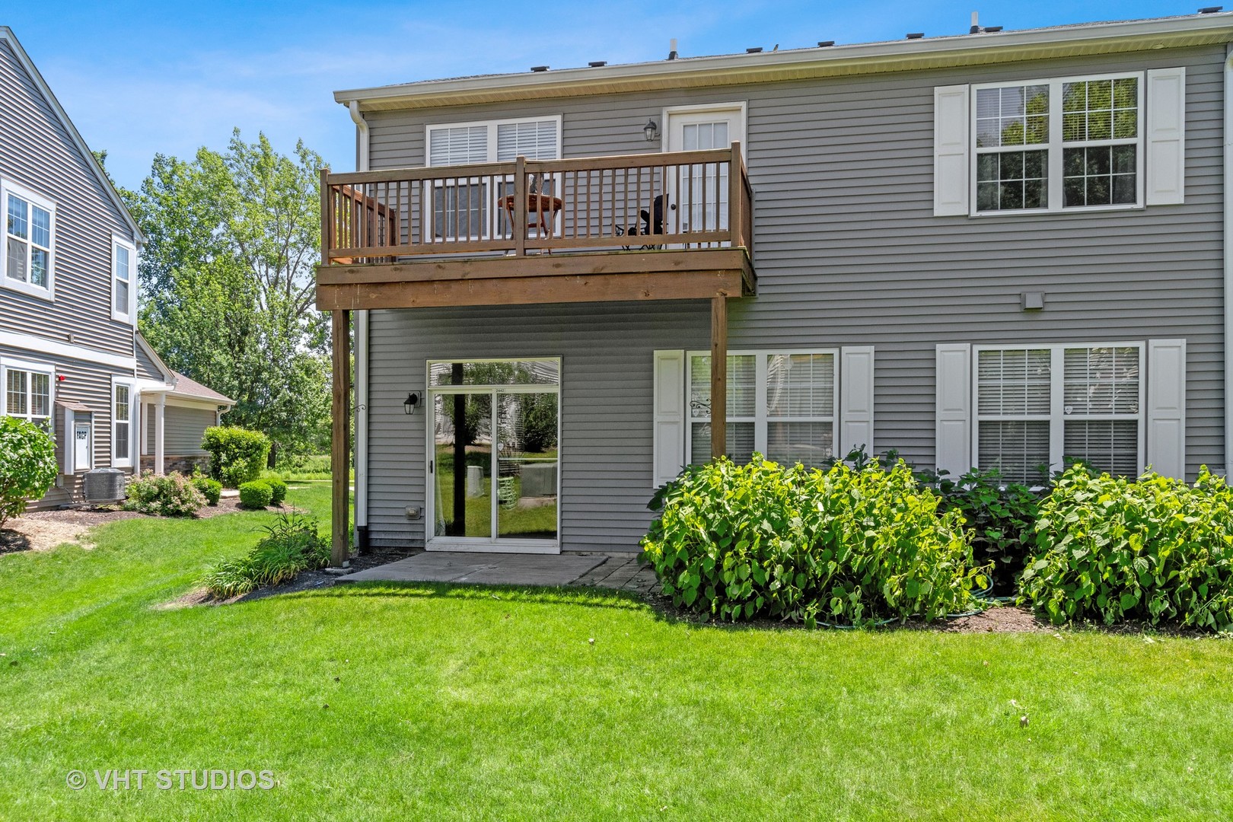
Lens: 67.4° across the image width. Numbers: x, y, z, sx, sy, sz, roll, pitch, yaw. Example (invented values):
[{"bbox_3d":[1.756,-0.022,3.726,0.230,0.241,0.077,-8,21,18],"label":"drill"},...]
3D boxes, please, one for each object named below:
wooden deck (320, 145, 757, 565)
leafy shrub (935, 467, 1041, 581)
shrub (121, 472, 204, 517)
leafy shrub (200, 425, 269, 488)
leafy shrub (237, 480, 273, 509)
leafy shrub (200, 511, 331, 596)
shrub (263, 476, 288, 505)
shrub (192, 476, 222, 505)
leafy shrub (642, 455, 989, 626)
[{"bbox_3d":[-0.846,-0.471,10.786,4.850,4.470,1.800,0,-1,12],"label":"wooden deck"},{"bbox_3d":[3.912,1.190,9.600,1.350,1.150,1.100,0,-1,12],"label":"leafy shrub"},{"bbox_3d":[-8.406,1.539,17.200,1.500,0.820,1.300,1,-1,-27],"label":"shrub"},{"bbox_3d":[-10.277,1.255,25.000,1.850,1.680,1.600,1,-1,-27],"label":"leafy shrub"},{"bbox_3d":[-7.463,1.706,19.100,0.740,0.610,0.740,1,-1,-27],"label":"leafy shrub"},{"bbox_3d":[-3.560,1.463,9.691,0.900,0.700,1.700,0,-1,12],"label":"leafy shrub"},{"bbox_3d":[-7.467,1.702,20.100,0.680,0.640,0.680,1,-1,-27],"label":"shrub"},{"bbox_3d":[-8.799,1.691,19.800,0.750,0.640,0.720,1,-1,-27],"label":"shrub"},{"bbox_3d":[1.732,1.095,8.322,3.000,1.330,1.600,0,-1,12],"label":"leafy shrub"}]

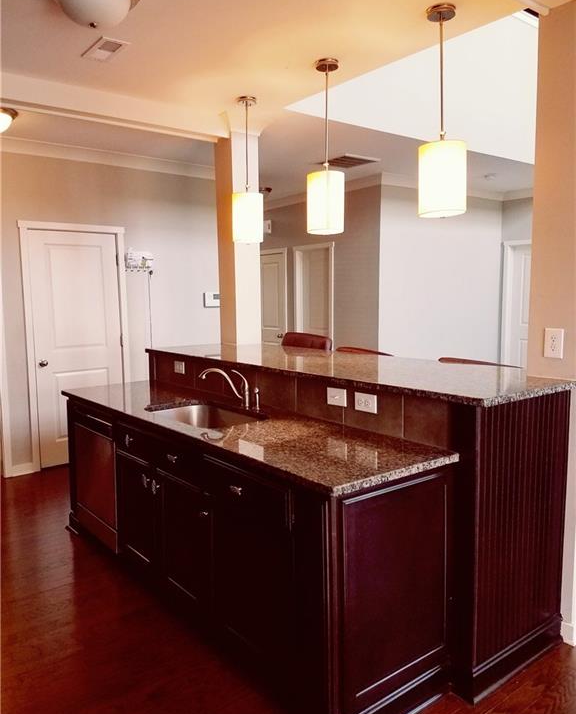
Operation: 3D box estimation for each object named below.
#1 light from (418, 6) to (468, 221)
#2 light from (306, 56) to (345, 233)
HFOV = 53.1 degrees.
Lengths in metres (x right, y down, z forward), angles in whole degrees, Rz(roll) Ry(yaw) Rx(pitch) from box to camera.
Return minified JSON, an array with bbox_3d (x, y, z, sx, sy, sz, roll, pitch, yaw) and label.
[{"bbox_3d":[0.707,-1.118,2.649,0.210,0.906,0.210,-1,6,0],"label":"light"},{"bbox_3d":[0.218,-1.171,3.246,0.210,0.920,0.210,-1,6,0],"label":"light"}]

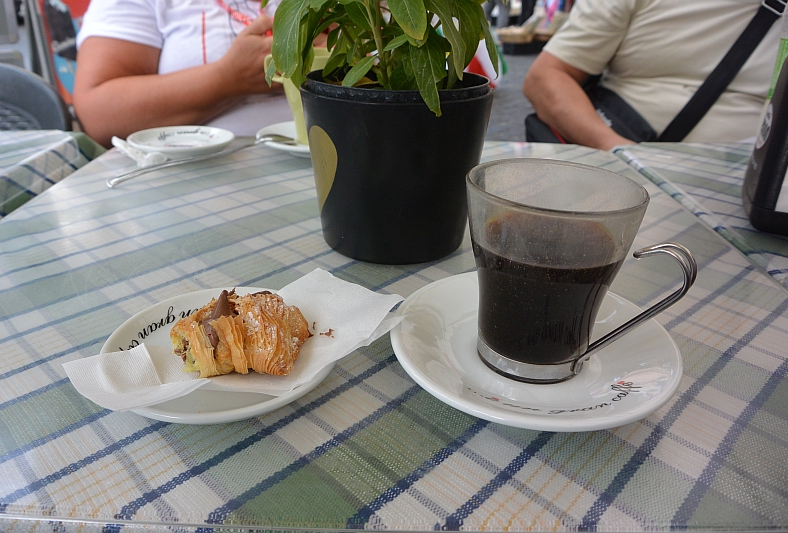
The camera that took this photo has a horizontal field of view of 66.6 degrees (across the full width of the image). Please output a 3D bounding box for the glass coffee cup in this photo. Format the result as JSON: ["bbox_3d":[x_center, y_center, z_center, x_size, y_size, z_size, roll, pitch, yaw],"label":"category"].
[{"bbox_3d":[0.090,0.009,0.307,0.114,0.097,0.084,24,34,37],"label":"glass coffee cup"}]

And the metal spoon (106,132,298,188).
[{"bbox_3d":[-0.188,-0.108,0.613,0.200,0.020,0.038,-21,35,-31],"label":"metal spoon"}]

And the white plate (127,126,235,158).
[{"bbox_3d":[-0.237,-0.137,0.676,0.118,0.020,0.118,2,26,-1],"label":"white plate"}]

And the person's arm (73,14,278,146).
[{"bbox_3d":[-0.343,-0.291,0.950,0.330,0.210,0.190,0,27,-5],"label":"person's arm"}]

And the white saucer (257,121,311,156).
[{"bbox_3d":[-0.082,-0.143,0.698,0.150,0.022,0.150,2,26,-1],"label":"white saucer"}]

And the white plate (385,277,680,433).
[{"bbox_3d":[0.076,0.045,0.333,0.153,0.022,0.153,2,26,-1],"label":"white plate"}]

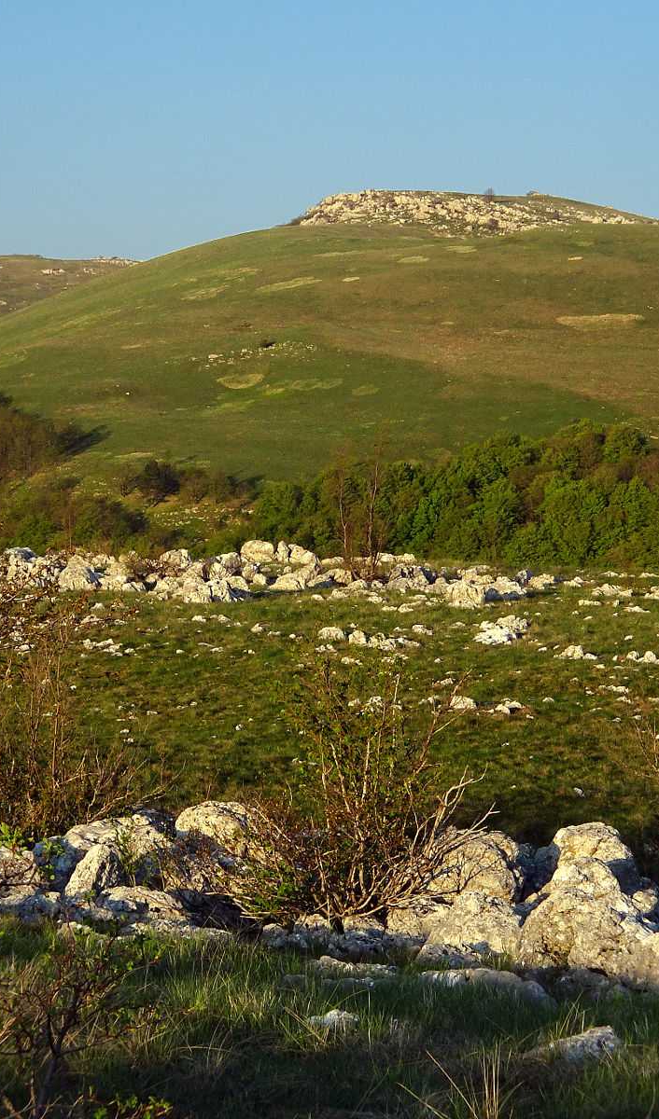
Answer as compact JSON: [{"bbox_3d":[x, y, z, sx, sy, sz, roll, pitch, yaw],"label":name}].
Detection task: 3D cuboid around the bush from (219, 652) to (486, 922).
[{"bbox_3d":[0.090,0.930,13.900,1.080,1.100,0.950,0,1,0],"label":"bush"}]

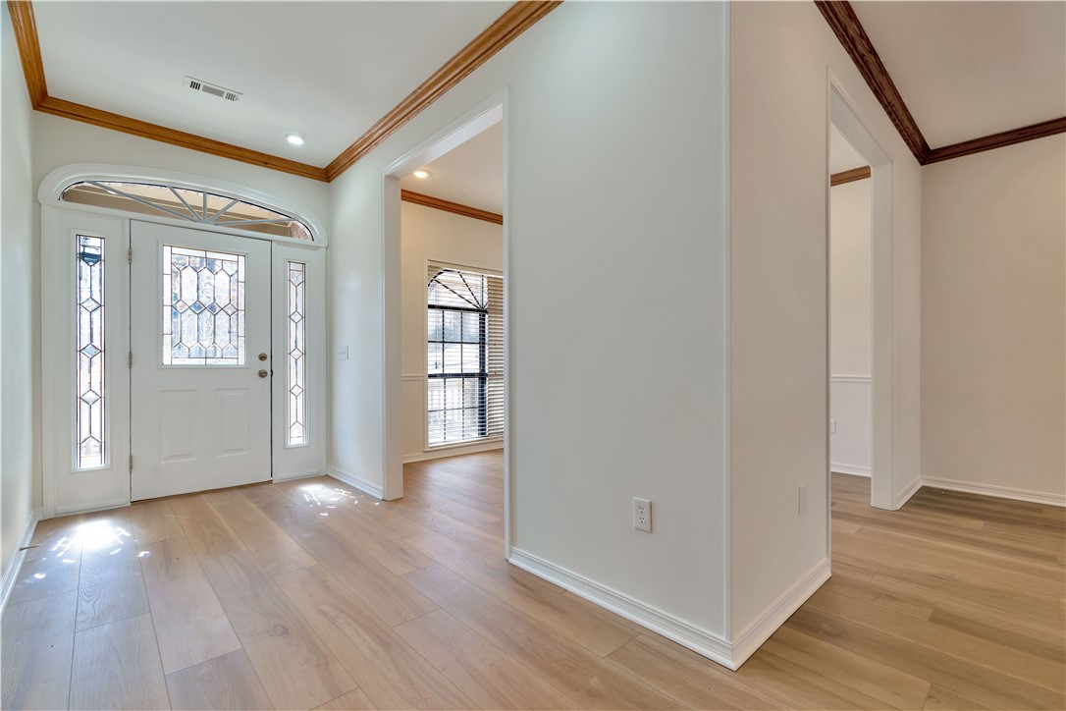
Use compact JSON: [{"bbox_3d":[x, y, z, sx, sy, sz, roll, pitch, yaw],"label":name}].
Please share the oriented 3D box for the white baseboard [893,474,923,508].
[{"bbox_3d":[2.797,1.003,3.520,0.900,0.095,0.018,0,-1,-43],"label":"white baseboard"}]

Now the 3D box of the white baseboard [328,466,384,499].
[{"bbox_3d":[-1.489,1.021,3.875,0.018,0.095,1.080,0,-1,-43],"label":"white baseboard"}]

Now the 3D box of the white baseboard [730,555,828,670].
[{"bbox_3d":[1.039,0.999,1.916,1.020,0.095,0.018,0,-1,-43],"label":"white baseboard"}]

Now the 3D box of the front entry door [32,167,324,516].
[{"bbox_3d":[-2.559,-0.147,3.709,1.800,2.437,0.130,0,-1,-43],"label":"front entry door"}]

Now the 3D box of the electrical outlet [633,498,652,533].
[{"bbox_3d":[0.419,0.612,1.811,0.009,0.119,0.079,0,-1,-43],"label":"electrical outlet"}]

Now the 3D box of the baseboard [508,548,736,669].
[{"bbox_3d":[0.271,1.002,1.985,0.018,0.095,1.165,0,-1,-43],"label":"baseboard"}]

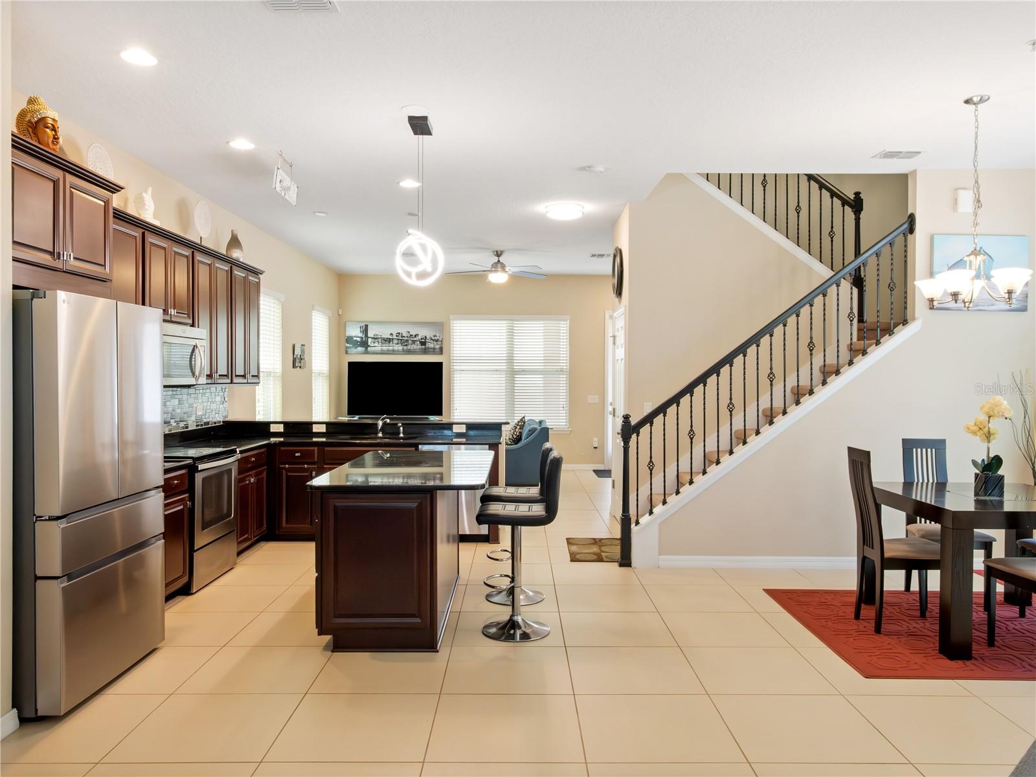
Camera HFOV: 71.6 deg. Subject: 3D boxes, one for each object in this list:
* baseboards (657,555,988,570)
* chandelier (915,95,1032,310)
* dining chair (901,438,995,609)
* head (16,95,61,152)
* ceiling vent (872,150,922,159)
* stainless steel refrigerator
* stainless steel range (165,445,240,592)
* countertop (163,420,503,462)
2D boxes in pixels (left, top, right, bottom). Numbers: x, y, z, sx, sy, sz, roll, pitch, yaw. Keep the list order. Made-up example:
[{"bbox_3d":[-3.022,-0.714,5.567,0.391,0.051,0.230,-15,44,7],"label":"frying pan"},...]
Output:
[{"bbox_3d":[2.292,1.297,5.379,2.535,0.106,0.020,0,1,0],"label":"baseboards"},{"bbox_3d":[2.530,-1.024,3.967,0.578,1.171,0.578,0,1,0],"label":"chandelier"},{"bbox_3d":[2.728,0.852,4.620,0.421,1.004,0.548,0,1,8],"label":"dining chair"},{"bbox_3d":[-2.180,-1.164,3.264,0.183,0.319,0.167,0,1,6],"label":"head"},{"bbox_3d":[2.657,-1.622,4.990,0.284,0.025,0.203,0,1,0],"label":"ceiling vent"},{"bbox_3d":[-2.292,0.489,3.401,0.781,1.795,0.892,0,1,0],"label":"stainless steel refrigerator"},{"bbox_3d":[-2.504,0.930,5.261,0.675,0.915,0.745,0,1,0],"label":"stainless steel range"},{"bbox_3d":[-1.476,0.415,5.667,2.730,0.185,2.920,0,1,0],"label":"countertop"}]

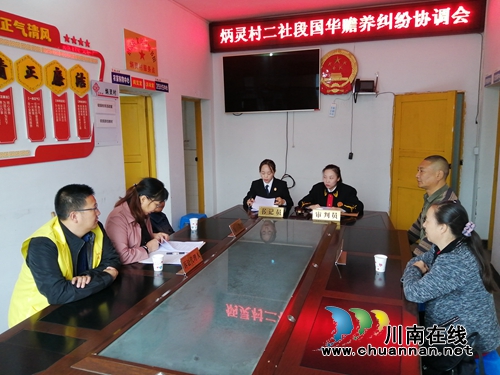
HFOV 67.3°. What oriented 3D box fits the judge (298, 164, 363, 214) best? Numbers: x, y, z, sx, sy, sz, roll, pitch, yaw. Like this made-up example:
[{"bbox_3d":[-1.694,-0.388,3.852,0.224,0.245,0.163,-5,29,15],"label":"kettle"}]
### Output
[{"bbox_3d":[0.805,0.357,3.830,0.640,1.190,0.680,2,10,19],"label":"judge"}]

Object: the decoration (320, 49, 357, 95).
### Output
[{"bbox_3d":[1.207,-1.577,5.125,0.530,0.600,0.070,2,10,18],"label":"decoration"}]

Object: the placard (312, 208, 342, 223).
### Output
[{"bbox_3d":[0.673,0.244,3.268,0.240,0.093,0.055,2,10,19],"label":"placard"}]

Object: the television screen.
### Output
[{"bbox_3d":[0.303,-1.517,5.453,1.460,0.835,0.070,2,10,18],"label":"television screen"}]

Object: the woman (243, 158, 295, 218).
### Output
[{"bbox_3d":[0.196,0.312,4.053,0.550,1.230,0.660,2,10,19],"label":"woman"}]

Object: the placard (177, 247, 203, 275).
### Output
[{"bbox_3d":[-0.354,0.436,2.237,0.055,0.083,0.242,2,10,19],"label":"placard"}]

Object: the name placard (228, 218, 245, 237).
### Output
[{"bbox_3d":[-0.100,0.318,2.945,0.055,0.083,0.242,2,10,19],"label":"name placard"}]

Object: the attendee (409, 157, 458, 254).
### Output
[{"bbox_3d":[1.196,0.452,2.684,0.640,1.350,0.500,0,9,7],"label":"attendee"}]

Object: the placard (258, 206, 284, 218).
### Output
[{"bbox_3d":[0.204,0.225,3.457,0.240,0.090,0.055,2,10,19],"label":"placard"}]

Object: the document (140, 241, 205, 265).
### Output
[{"bbox_3d":[-0.504,0.414,2.523,0.280,0.035,0.440,2,10,19],"label":"document"}]

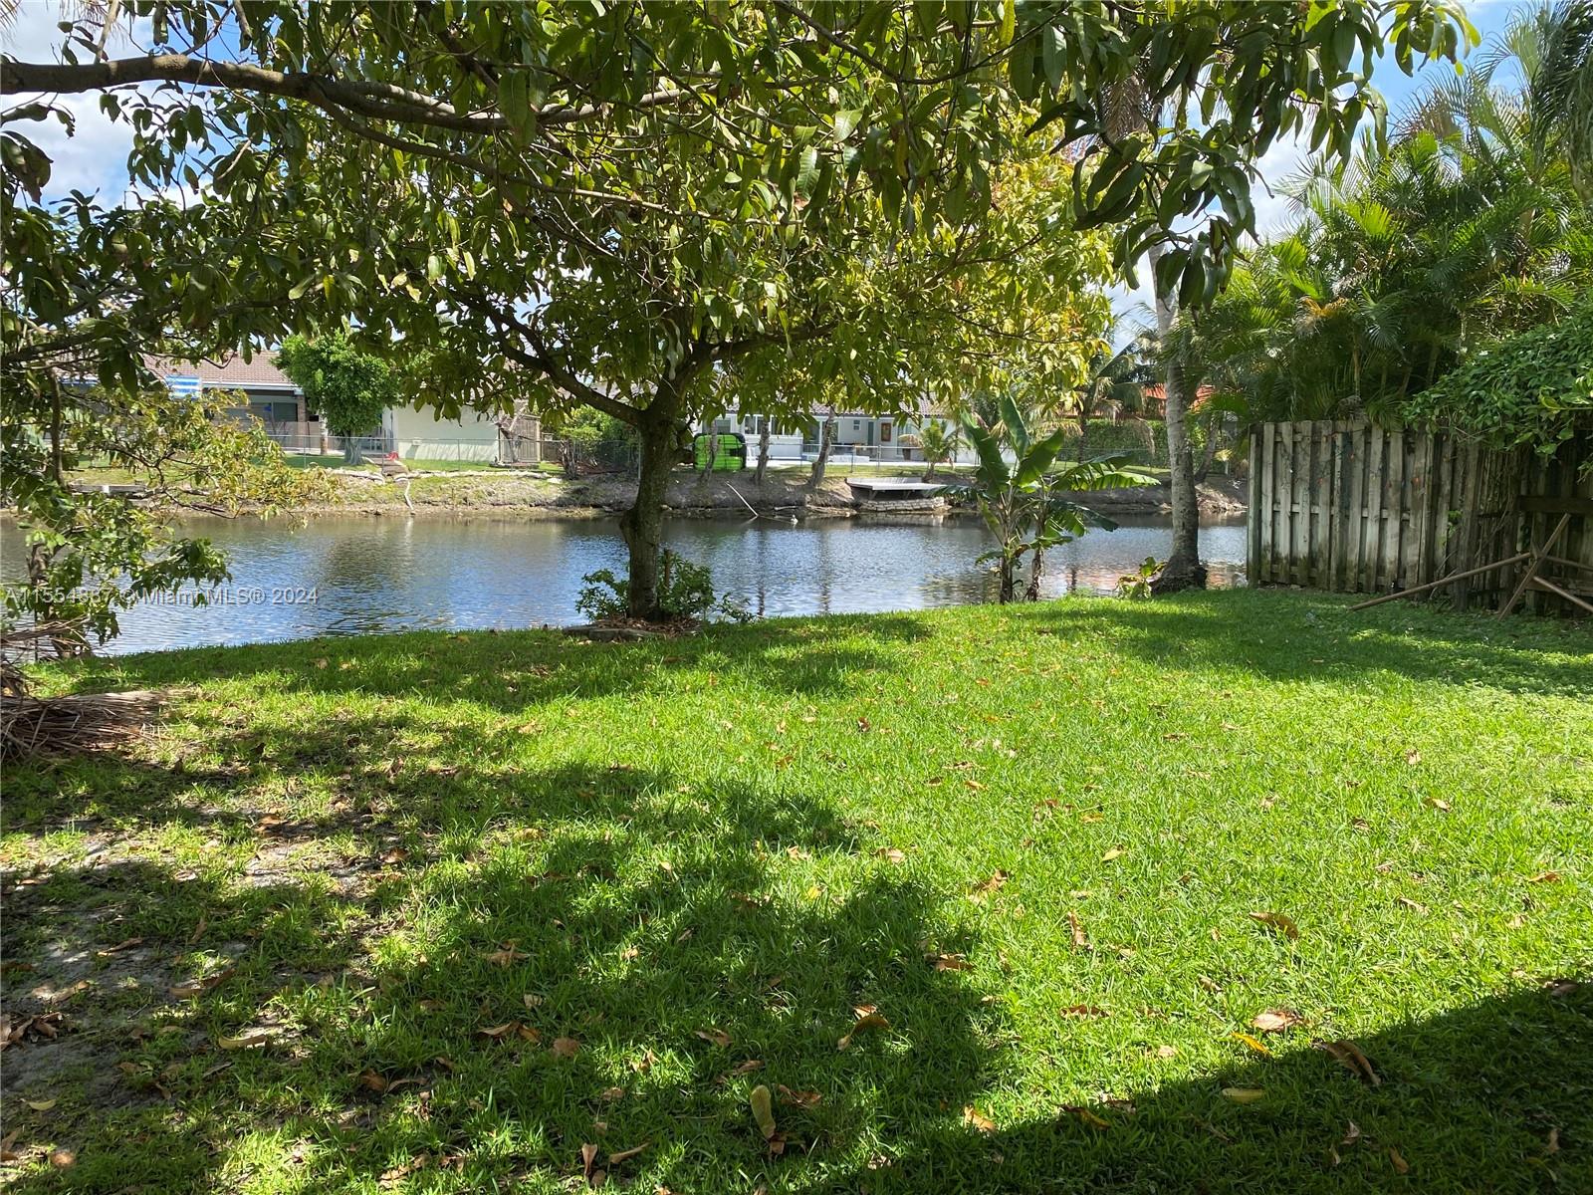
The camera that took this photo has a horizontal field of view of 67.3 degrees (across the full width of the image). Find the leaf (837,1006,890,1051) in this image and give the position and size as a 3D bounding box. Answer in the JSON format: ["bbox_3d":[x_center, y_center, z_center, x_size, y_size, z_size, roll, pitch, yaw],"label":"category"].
[{"bbox_3d":[0.179,1.146,3.181,0.171,0.065,0.080,-7,10,-40],"label":"leaf"}]

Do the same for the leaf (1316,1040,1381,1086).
[{"bbox_3d":[1.388,1.170,3.008,0.075,0.050,0.199,-3,8,-21],"label":"leaf"}]

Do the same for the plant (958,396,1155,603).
[{"bbox_3d":[2.559,-0.964,11.800,1.800,1.950,1.500,0,8,0],"label":"plant"}]

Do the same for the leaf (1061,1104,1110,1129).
[{"bbox_3d":[0.682,1.224,2.819,0.115,0.030,0.050,6,10,39],"label":"leaf"}]

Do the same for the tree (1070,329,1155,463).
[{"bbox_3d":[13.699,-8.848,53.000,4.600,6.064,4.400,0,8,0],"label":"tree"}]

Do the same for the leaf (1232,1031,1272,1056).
[{"bbox_3d":[1.180,1.157,3.103,0.040,0.030,0.117,-5,10,-35],"label":"leaf"}]

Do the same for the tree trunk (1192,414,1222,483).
[{"bbox_3d":[15.594,-5.656,45.500,1.000,2.600,0.600,0,8,0],"label":"tree trunk"}]

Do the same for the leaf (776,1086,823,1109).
[{"bbox_3d":[0.007,1.192,2.851,0.113,0.035,0.055,3,8,22],"label":"leaf"}]

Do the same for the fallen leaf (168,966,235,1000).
[{"bbox_3d":[-1.735,1.132,3.494,0.190,0.040,0.070,-5,9,-34],"label":"fallen leaf"}]

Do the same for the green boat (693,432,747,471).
[{"bbox_3d":[-3.339,-6.353,52.200,2.330,1.650,0.600,0,7,-6],"label":"green boat"}]

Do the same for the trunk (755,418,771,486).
[{"bbox_3d":[-1.348,-5.916,48.000,0.600,2.896,0.500,0,8,0],"label":"trunk"}]

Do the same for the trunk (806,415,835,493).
[{"bbox_3d":[0.926,-5.323,44.500,0.950,2.900,0.600,0,8,0],"label":"trunk"}]

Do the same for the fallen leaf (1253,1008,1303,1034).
[{"bbox_3d":[1.319,1.162,3.272,0.135,0.040,0.080,0,8,0],"label":"fallen leaf"}]

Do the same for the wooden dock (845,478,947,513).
[{"bbox_3d":[3.626,-3.671,43.300,3.400,1.100,2.200,0,8,0],"label":"wooden dock"}]

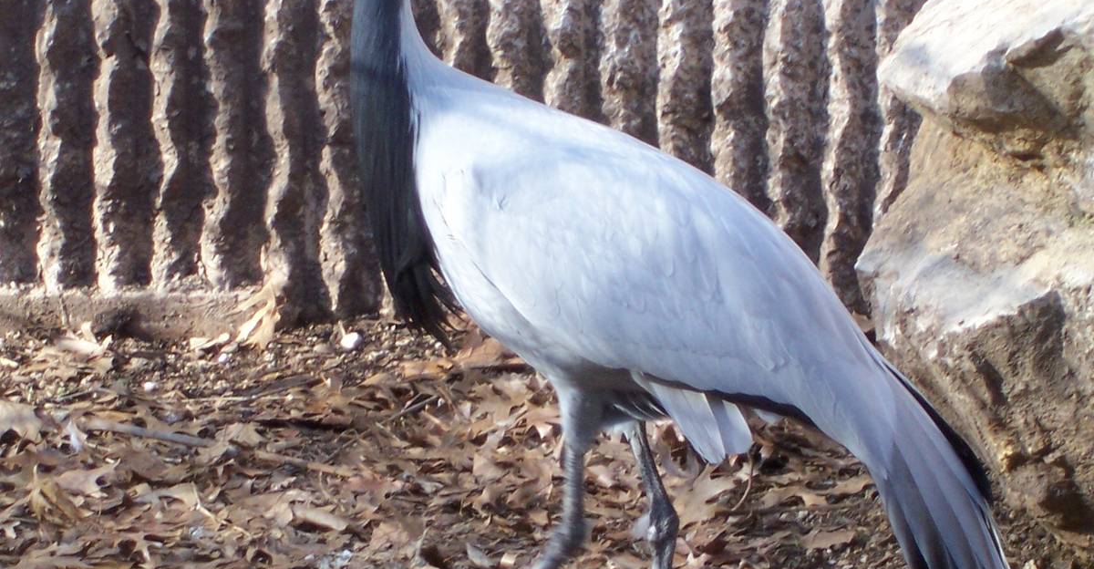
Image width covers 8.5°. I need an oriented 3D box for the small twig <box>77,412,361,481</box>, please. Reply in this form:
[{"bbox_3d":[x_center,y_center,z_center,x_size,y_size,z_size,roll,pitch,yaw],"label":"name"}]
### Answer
[{"bbox_3d":[-0.329,0.162,7.364,0.413,0.009,0.011,10,14,44],"label":"small twig"}]

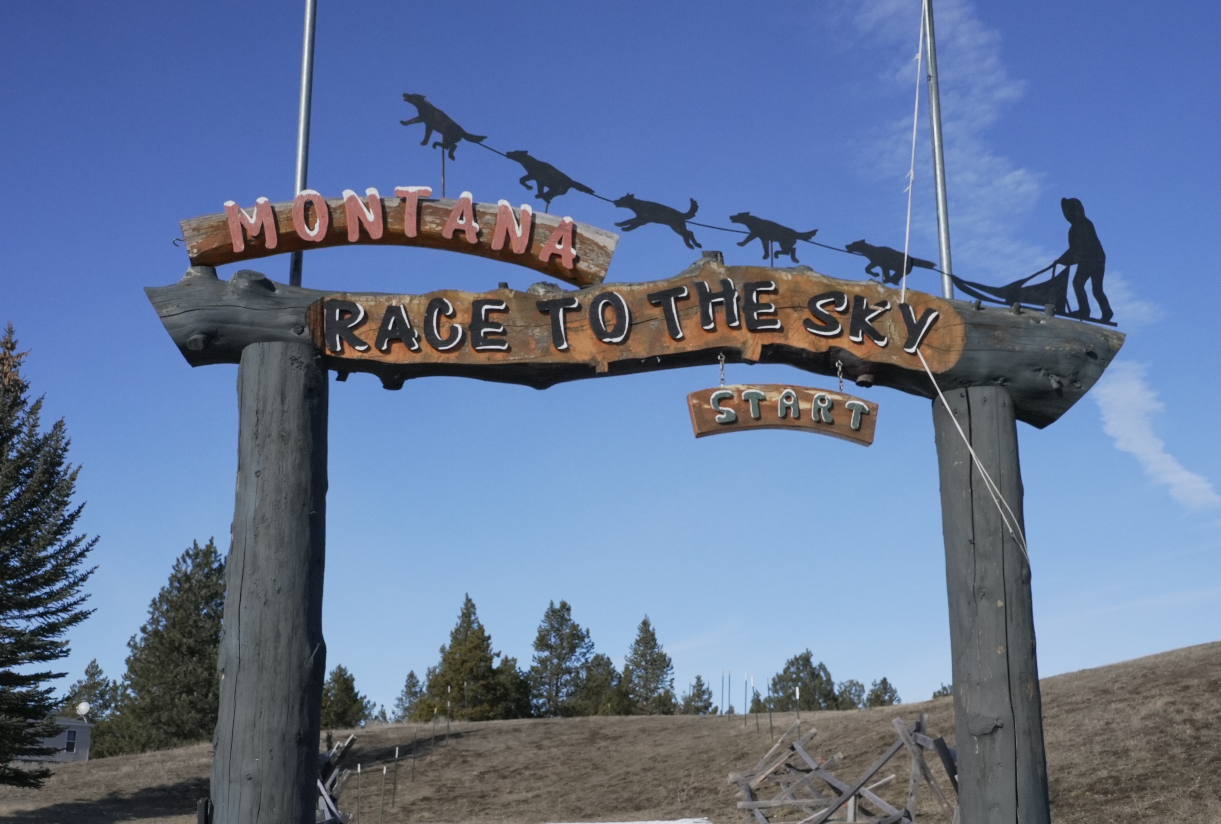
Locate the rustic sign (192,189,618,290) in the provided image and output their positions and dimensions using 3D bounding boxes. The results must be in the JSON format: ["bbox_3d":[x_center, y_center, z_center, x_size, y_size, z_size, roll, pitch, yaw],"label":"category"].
[{"bbox_3d":[-0.945,-0.801,6.637,1.999,0.393,0.250,2,-14,-10],"label":"rustic sign"}]

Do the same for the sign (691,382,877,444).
[{"bbox_3d":[0.807,0.005,6.752,0.915,0.276,0.075,2,-14,-10],"label":"sign"}]

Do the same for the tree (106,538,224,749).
[{"bbox_3d":[-21.701,12.492,77.292,9.312,11.530,9.312,0,-14,0],"label":"tree"}]

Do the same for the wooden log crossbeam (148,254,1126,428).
[{"bbox_3d":[0.254,-0.380,6.780,4.705,0.808,0.450,2,-14,-10],"label":"wooden log crossbeam"}]

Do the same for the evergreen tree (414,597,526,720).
[{"bbox_3d":[-7.192,12.784,74.109,5.803,6.812,5.803,0,-14,0],"label":"evergreen tree"}]

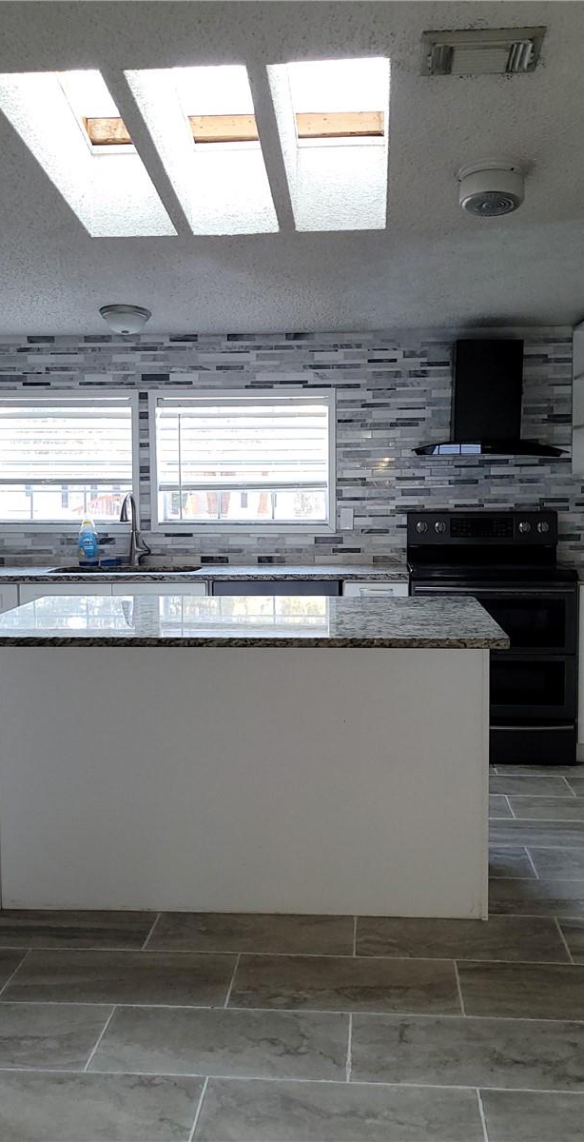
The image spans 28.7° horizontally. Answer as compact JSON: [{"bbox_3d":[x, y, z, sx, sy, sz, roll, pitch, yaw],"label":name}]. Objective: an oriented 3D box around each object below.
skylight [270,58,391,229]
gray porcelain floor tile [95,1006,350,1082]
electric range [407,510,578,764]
[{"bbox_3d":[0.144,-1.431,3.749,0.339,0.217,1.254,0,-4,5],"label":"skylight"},{"bbox_3d":[-0.160,1.134,2.741,0.601,0.010,0.322,0,5,5],"label":"gray porcelain floor tile"},{"bbox_3d":[0.958,0.301,5.605,0.768,1.150,0.680,0,5,5],"label":"electric range"}]

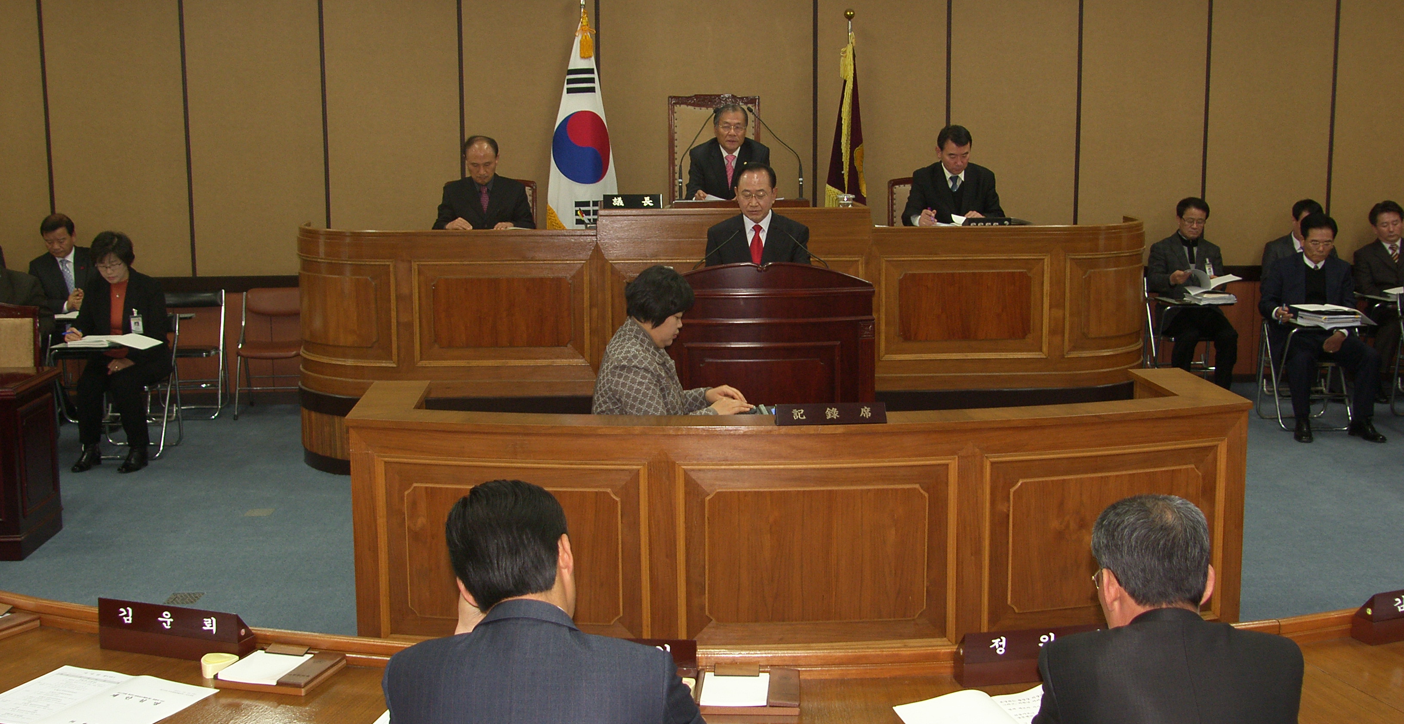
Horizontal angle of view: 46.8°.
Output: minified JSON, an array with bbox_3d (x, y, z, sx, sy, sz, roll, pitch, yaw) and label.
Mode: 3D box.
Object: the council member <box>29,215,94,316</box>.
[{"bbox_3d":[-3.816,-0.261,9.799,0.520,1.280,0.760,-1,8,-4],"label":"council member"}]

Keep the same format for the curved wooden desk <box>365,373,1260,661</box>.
[{"bbox_3d":[0.342,0.546,5.528,2.988,0.850,1.075,-1,8,-4],"label":"curved wooden desk"}]

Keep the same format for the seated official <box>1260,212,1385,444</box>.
[{"bbox_3d":[3.560,-0.222,9.340,0.620,1.260,0.760,-1,8,-4],"label":"seated official"}]

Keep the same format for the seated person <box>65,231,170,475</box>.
[{"bbox_3d":[-3.078,-0.081,8.686,0.540,1.230,0.720,-1,8,-4],"label":"seated person"}]

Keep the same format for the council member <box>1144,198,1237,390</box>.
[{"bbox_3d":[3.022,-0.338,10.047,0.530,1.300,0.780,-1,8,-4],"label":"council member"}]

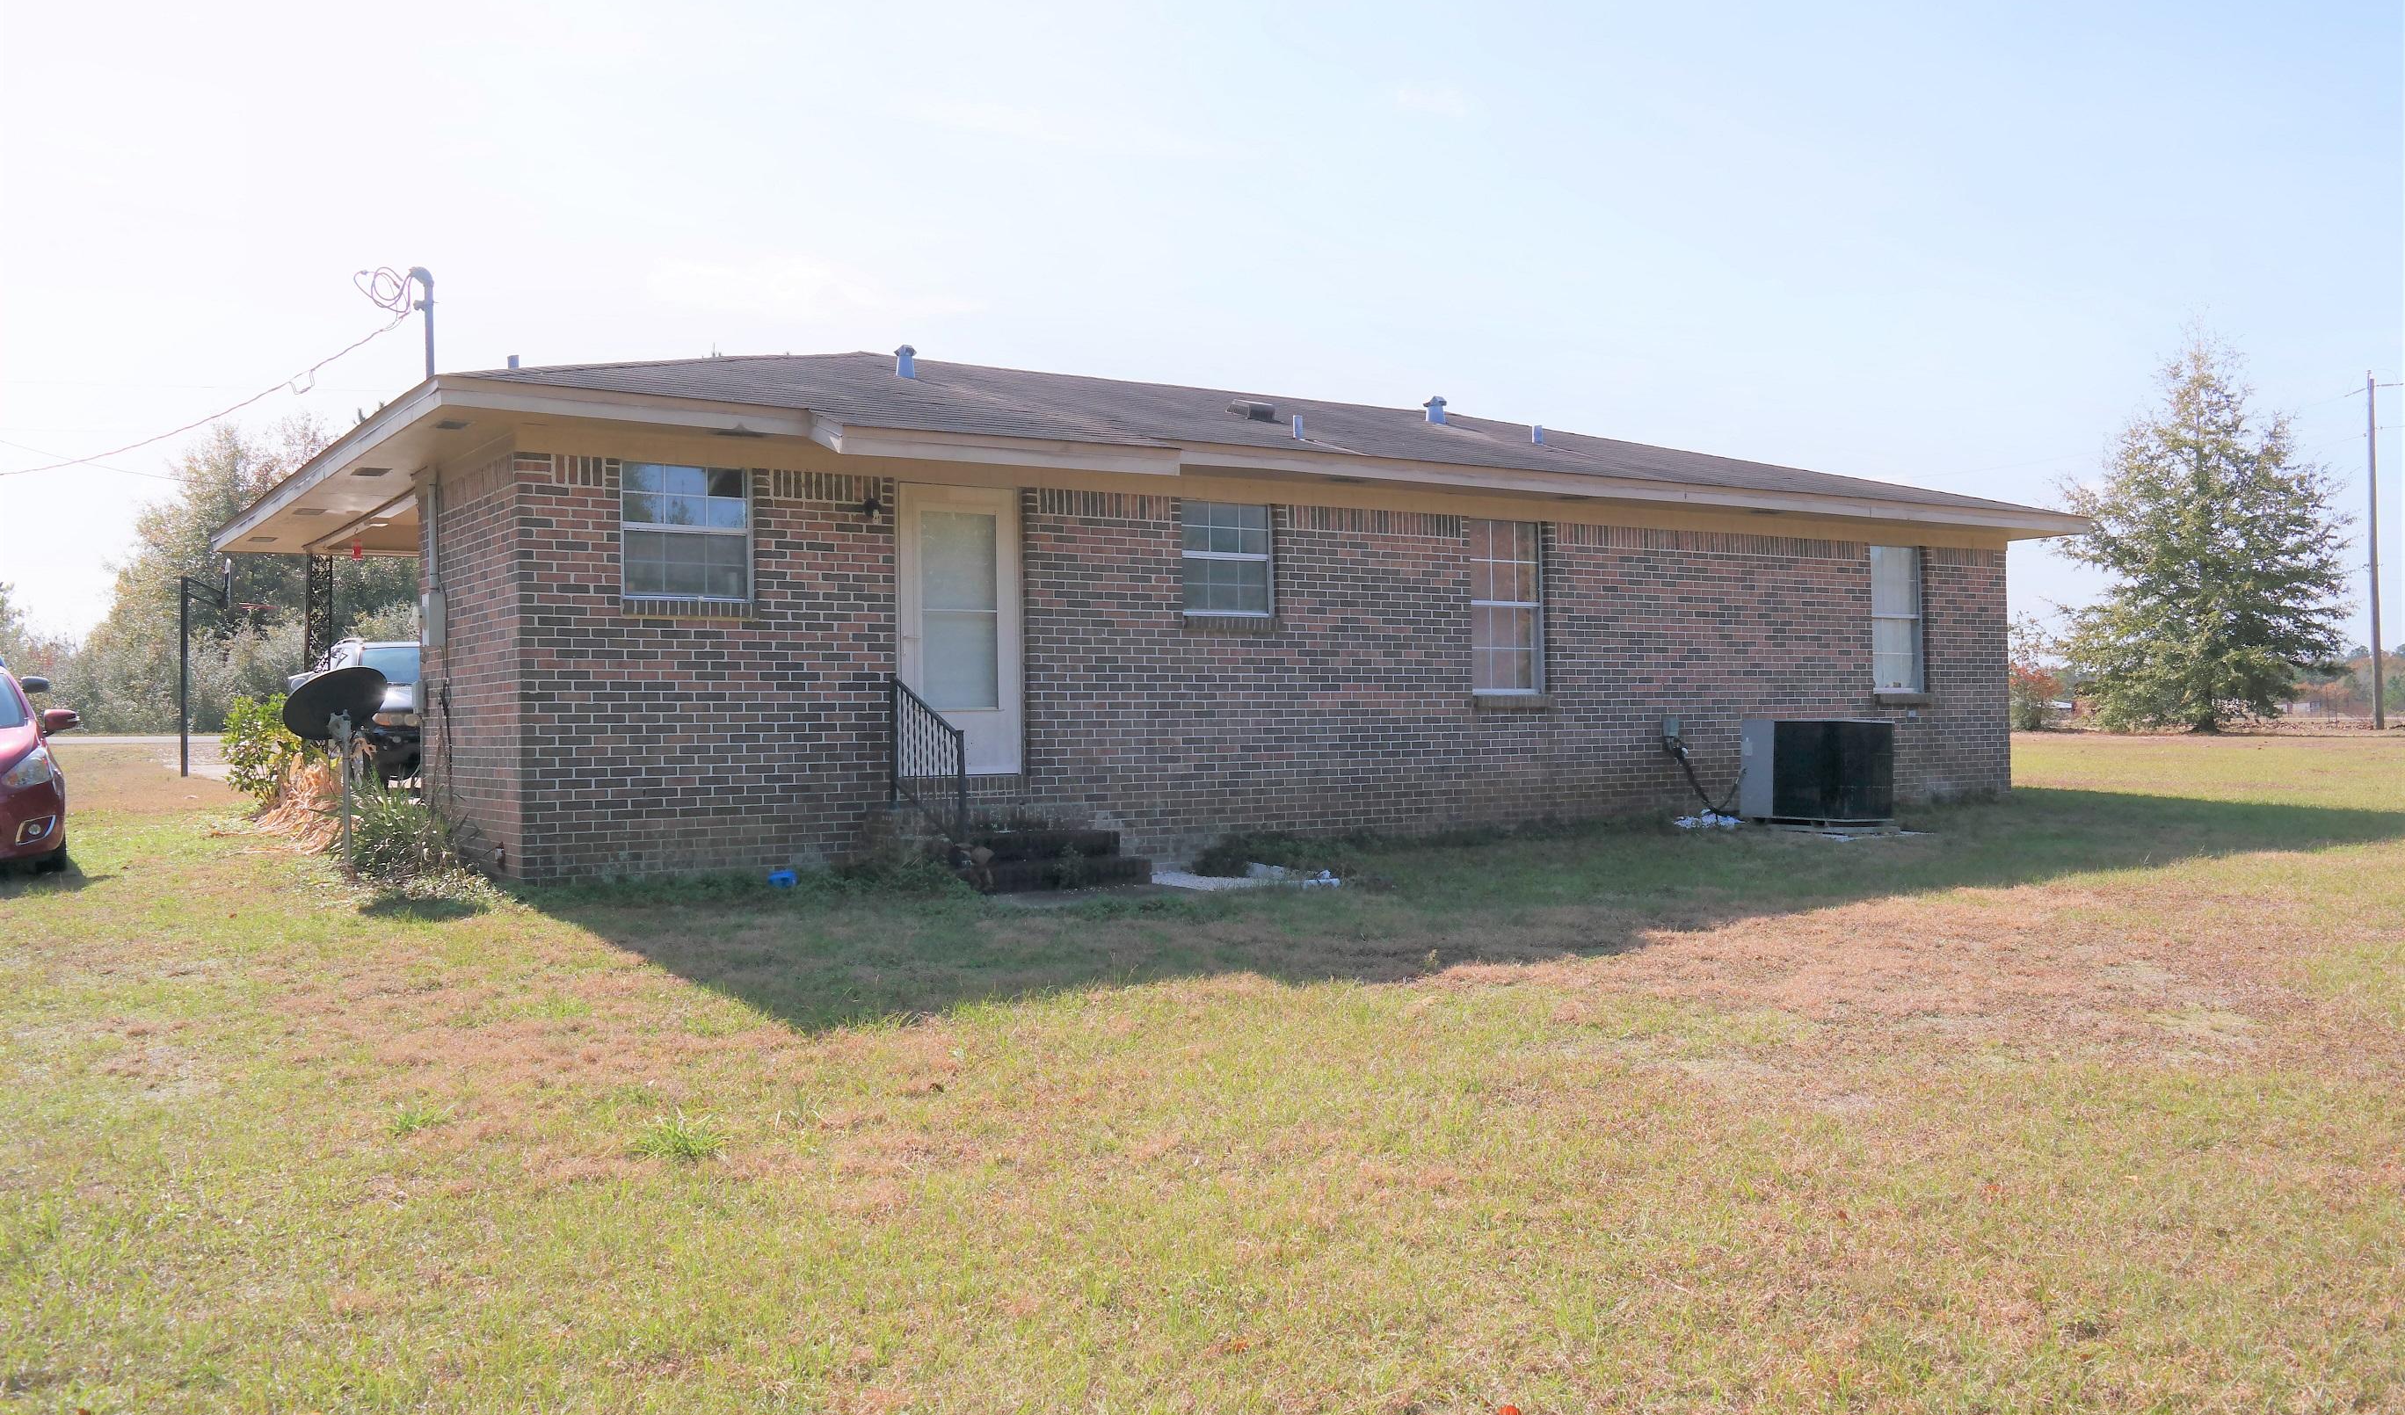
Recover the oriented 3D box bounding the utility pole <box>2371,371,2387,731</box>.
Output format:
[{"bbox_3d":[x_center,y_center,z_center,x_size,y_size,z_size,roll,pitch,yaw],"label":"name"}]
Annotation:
[{"bbox_3d":[34.536,-4.585,53.000,0.320,10.600,0.320,0,-1,-33],"label":"utility pole"}]

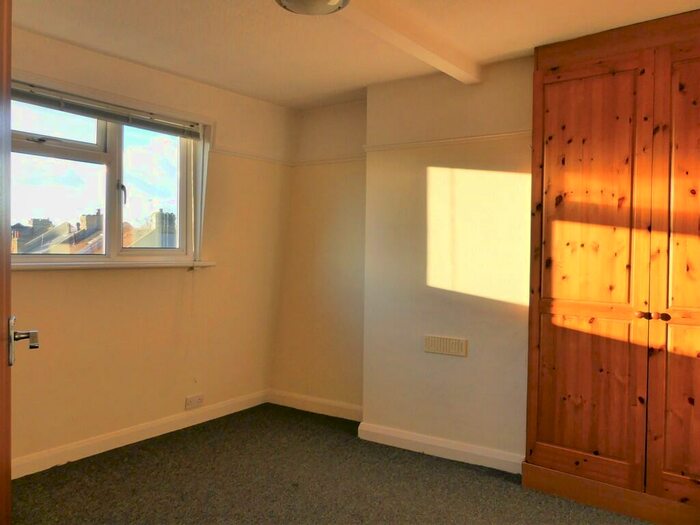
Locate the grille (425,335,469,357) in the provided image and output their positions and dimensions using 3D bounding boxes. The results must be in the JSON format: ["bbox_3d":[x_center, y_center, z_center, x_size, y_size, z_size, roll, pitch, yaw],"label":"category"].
[{"bbox_3d":[0.563,0.493,2.970,0.262,0.097,0.018,1,2,30],"label":"grille"}]

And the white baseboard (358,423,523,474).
[{"bbox_3d":[0.508,1.096,3.026,1.031,0.112,0.022,1,2,30],"label":"white baseboard"}]

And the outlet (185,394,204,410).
[{"bbox_3d":[-1.063,0.956,3.467,0.014,0.087,0.147,11,8,38],"label":"outlet"}]

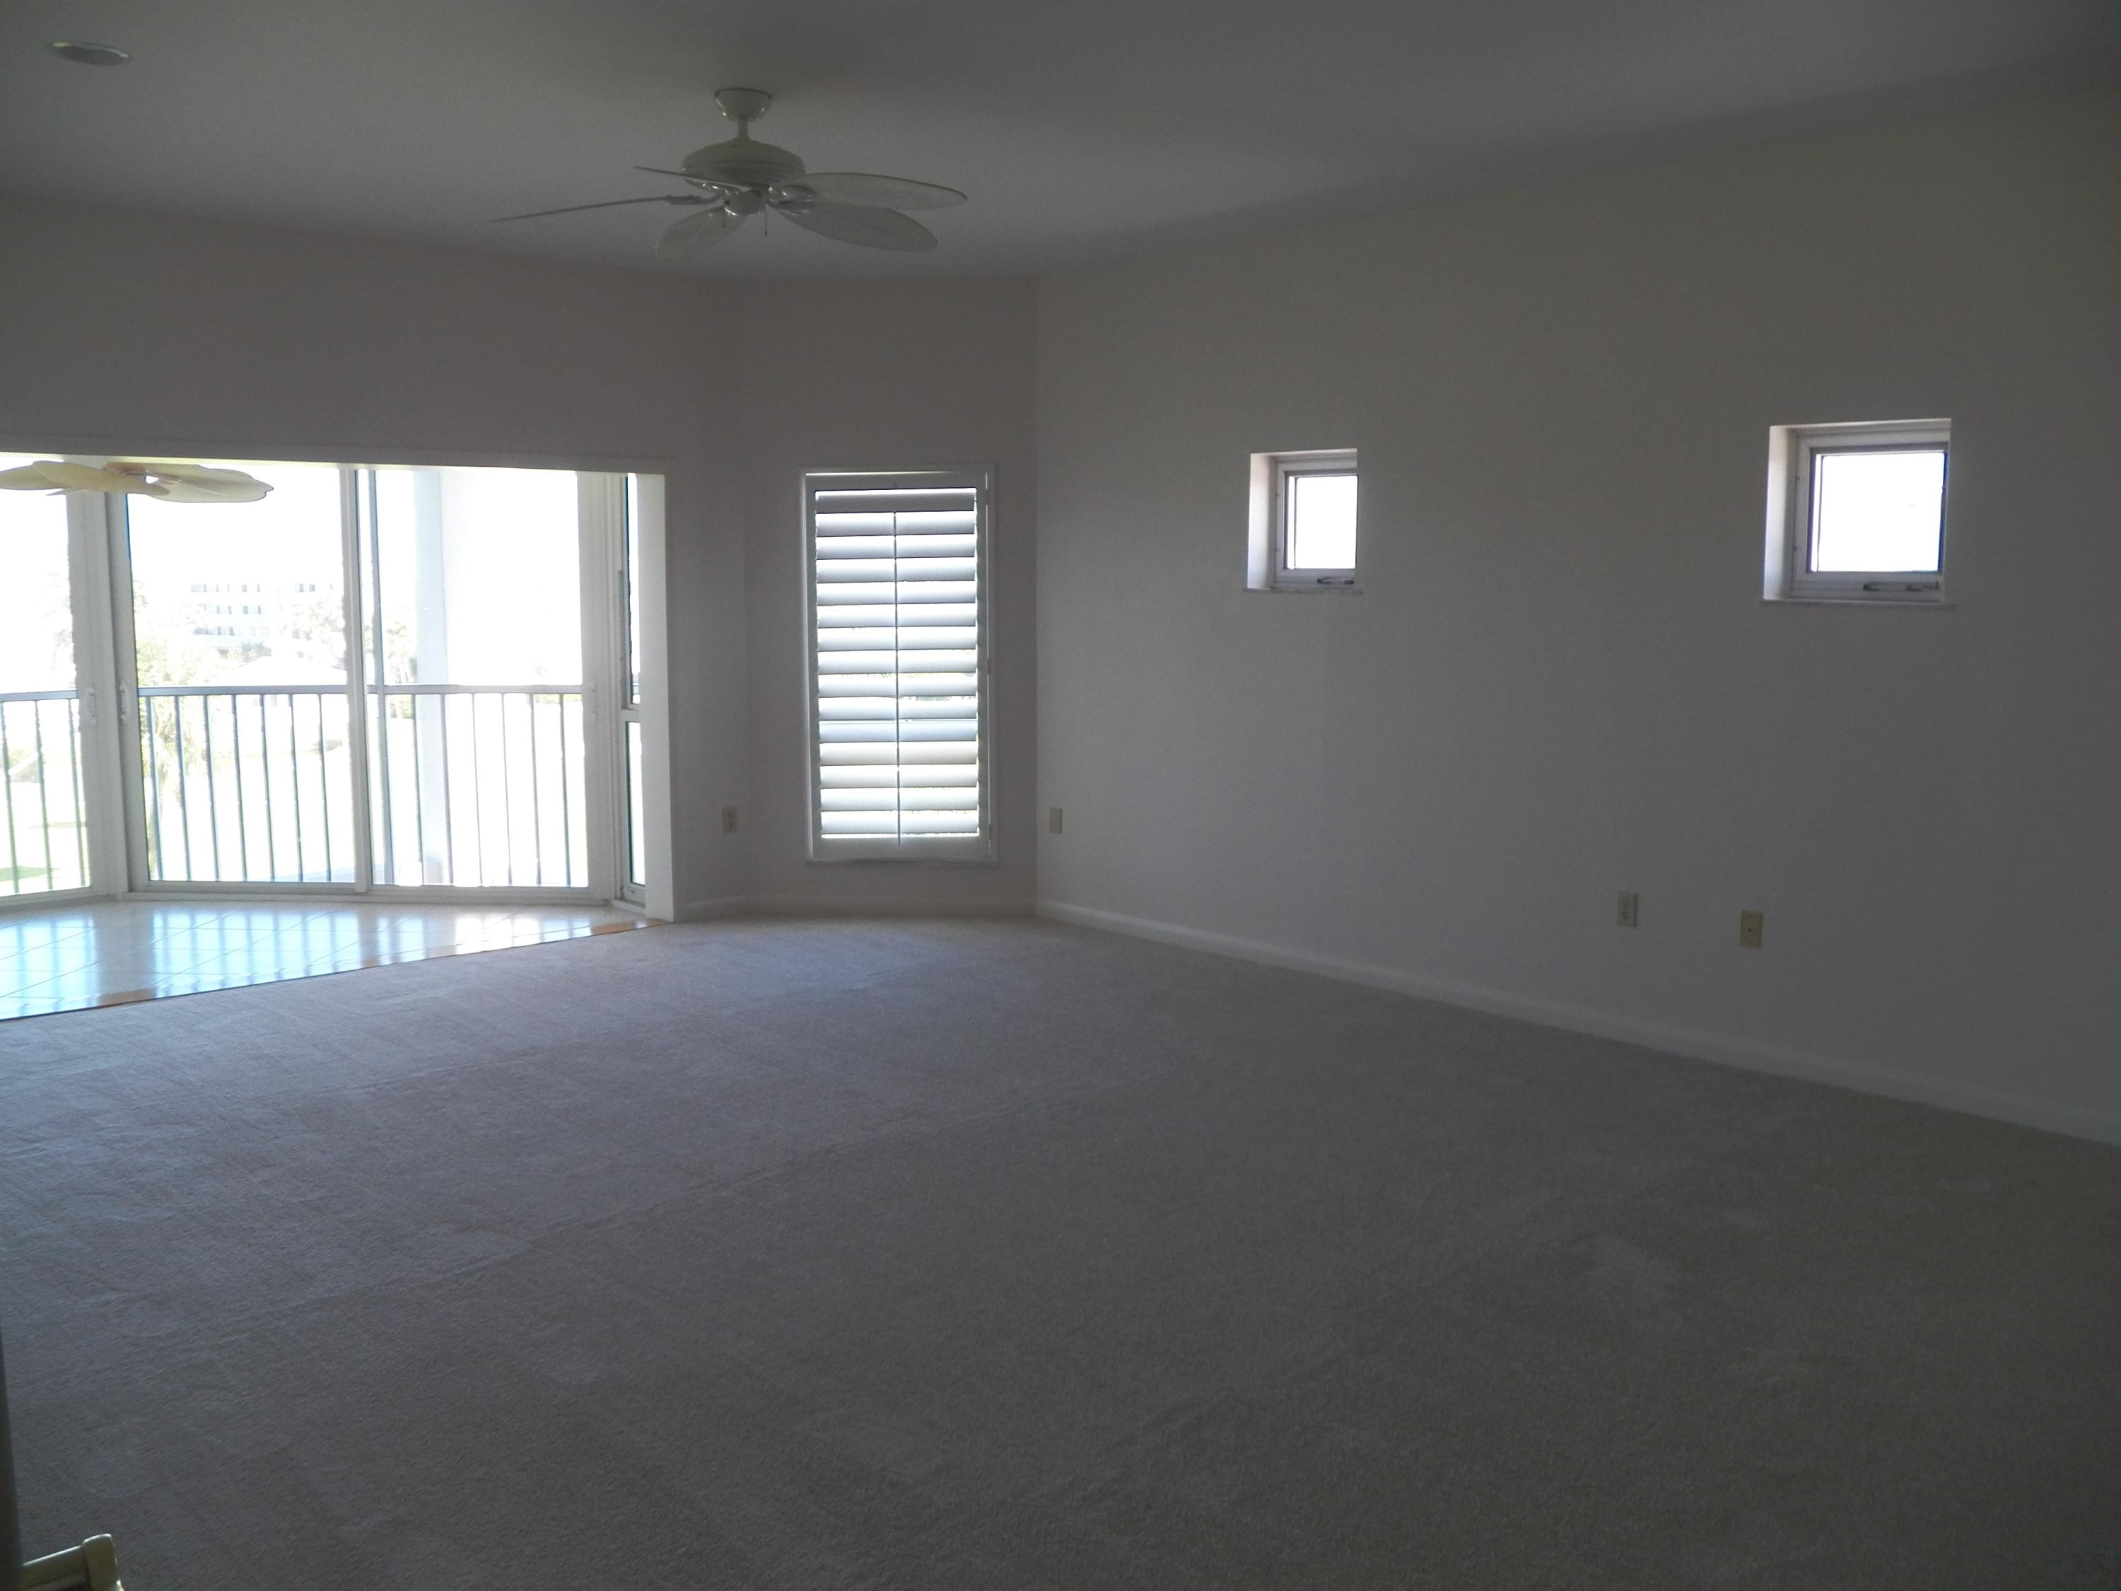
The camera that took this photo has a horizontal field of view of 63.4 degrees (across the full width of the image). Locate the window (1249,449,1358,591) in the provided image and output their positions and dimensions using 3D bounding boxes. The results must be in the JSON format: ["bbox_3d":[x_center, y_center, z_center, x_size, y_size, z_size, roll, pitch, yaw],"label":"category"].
[{"bbox_3d":[0.958,-1.032,6.463,0.150,0.520,0.510,-7,11,-44],"label":"window"}]

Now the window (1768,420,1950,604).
[{"bbox_3d":[2.359,-0.825,5.030,0.150,0.520,0.520,-7,11,-44],"label":"window"}]

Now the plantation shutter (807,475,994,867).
[{"bbox_3d":[-0.701,-0.558,7.507,0.790,1.690,0.070,0,8,0],"label":"plantation shutter"}]

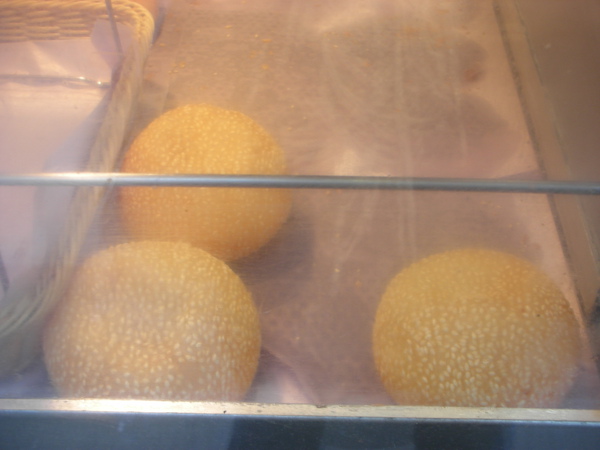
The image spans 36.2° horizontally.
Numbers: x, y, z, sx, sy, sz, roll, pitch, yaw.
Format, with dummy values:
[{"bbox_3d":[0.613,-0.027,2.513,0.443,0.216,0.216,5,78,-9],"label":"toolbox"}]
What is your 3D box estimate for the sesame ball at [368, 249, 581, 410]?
[{"bbox_3d":[0.082,0.055,0.428,0.095,0.084,0.095,1,36,0],"label":"sesame ball"}]

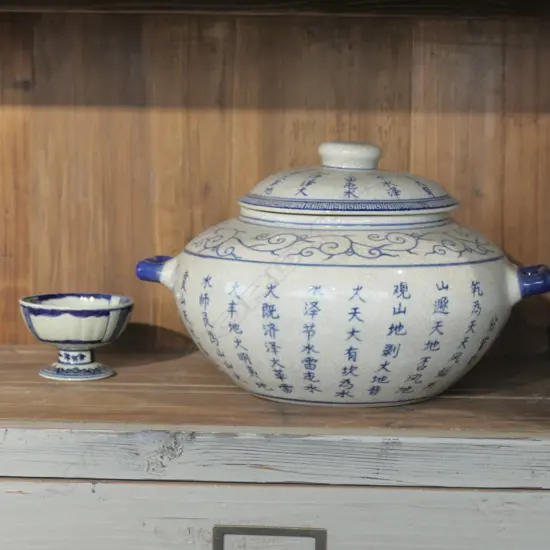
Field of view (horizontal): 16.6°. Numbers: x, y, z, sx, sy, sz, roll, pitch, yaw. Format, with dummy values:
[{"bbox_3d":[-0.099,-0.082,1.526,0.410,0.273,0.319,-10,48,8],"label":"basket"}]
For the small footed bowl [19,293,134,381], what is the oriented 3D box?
[{"bbox_3d":[-0.182,0.058,1.742,0.105,0.068,0.105,1,8,0],"label":"small footed bowl"}]

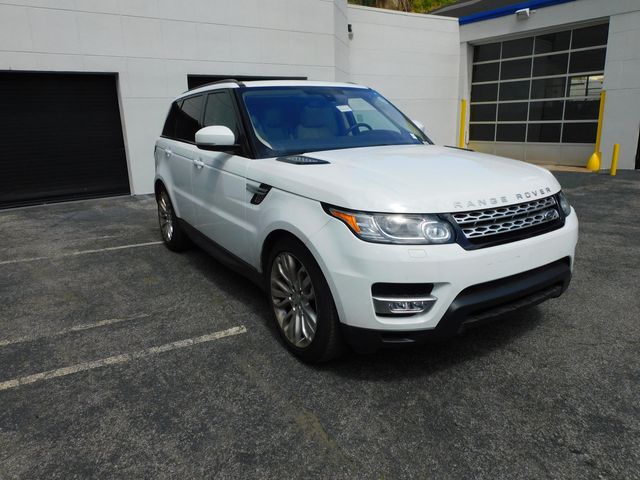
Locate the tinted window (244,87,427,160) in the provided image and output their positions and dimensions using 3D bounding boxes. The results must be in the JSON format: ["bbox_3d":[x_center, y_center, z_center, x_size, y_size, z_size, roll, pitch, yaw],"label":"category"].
[{"bbox_3d":[0.128,-0.971,3.533,1.500,0.130,0.780,-11,56,-31],"label":"tinted window"}]

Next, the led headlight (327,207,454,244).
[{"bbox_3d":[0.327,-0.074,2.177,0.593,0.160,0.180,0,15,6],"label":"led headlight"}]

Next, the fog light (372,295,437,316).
[{"bbox_3d":[0.409,0.317,2.198,0.300,0.090,0.090,-4,15,-8],"label":"fog light"}]

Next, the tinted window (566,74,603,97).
[{"bbox_3d":[6.953,-4.006,11.570,0.050,0.555,0.984,-11,18,-31],"label":"tinted window"}]

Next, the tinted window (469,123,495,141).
[{"bbox_3d":[5.984,-3.986,16.434,0.050,0.612,1.083,-13,19,-34],"label":"tinted window"}]

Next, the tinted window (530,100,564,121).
[{"bbox_3d":[6.461,-3.690,12.692,0.050,0.545,0.920,-14,19,-39],"label":"tinted window"}]

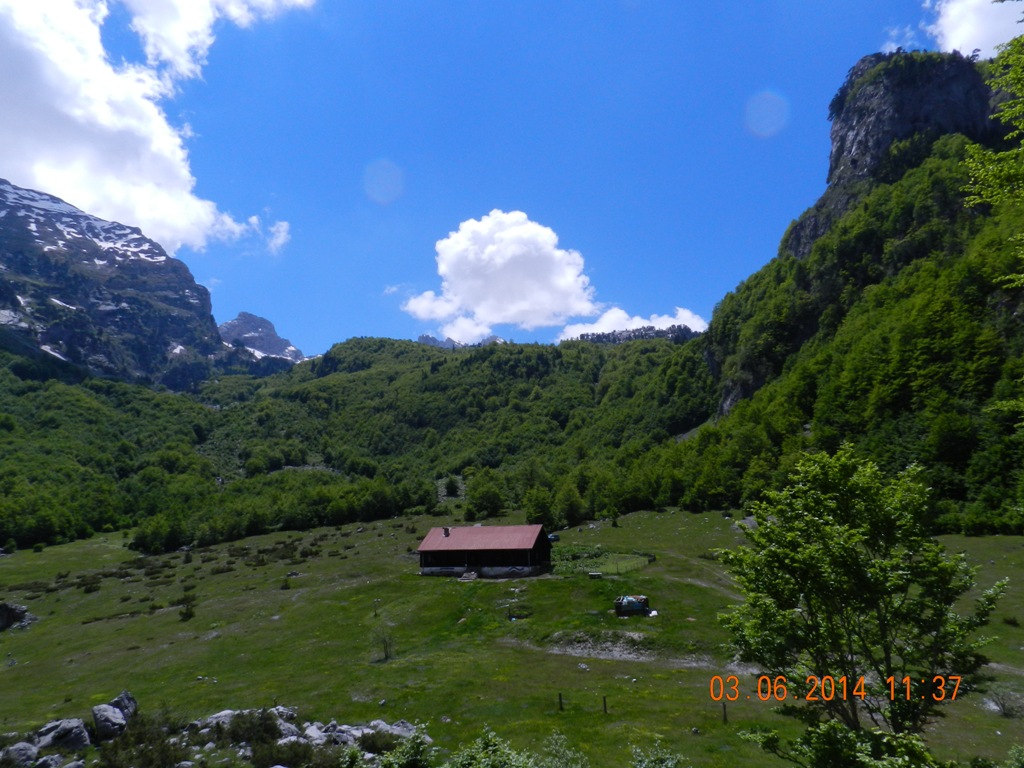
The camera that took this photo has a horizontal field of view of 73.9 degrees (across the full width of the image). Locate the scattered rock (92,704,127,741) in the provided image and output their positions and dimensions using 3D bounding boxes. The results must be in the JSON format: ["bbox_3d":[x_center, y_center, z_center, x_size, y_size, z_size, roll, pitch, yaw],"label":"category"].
[{"bbox_3d":[-23.325,19.636,39.500,1.730,1.770,1.470,4,-12,-29],"label":"scattered rock"}]

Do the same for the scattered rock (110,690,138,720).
[{"bbox_3d":[-23.430,19.480,41.000,1.610,1.770,1.450,3,-12,-28],"label":"scattered rock"}]

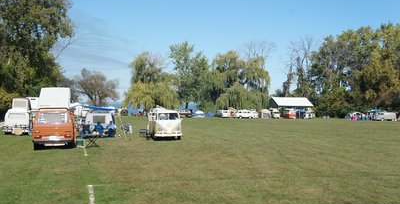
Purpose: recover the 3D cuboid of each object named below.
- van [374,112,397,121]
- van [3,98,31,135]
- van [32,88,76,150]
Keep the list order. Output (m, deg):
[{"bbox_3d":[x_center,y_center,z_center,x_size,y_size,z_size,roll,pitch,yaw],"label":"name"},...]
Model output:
[{"bbox_3d":[38.200,3.000,105.000,4.300,1.920,1.750,0,0,-20],"label":"van"},{"bbox_3d":[-13.750,1.080,39.300,1.750,2.650,4.500,0,0,-12],"label":"van"},{"bbox_3d":[-7.050,0.740,25.100,1.850,2.920,4.500,0,0,-12],"label":"van"}]

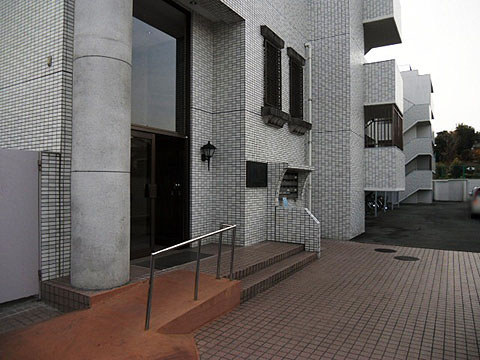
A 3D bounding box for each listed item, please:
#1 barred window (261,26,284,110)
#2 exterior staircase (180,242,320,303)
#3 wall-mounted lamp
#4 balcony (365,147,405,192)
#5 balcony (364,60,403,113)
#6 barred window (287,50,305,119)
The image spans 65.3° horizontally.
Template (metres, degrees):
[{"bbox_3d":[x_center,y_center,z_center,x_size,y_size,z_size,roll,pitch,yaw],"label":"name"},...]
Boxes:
[{"bbox_3d":[0.785,-2.513,8.643,0.154,1.689,1.033,0,-1,29],"label":"barred window"},{"bbox_3d":[0.250,1.453,6.437,1.252,0.288,3.100,0,-1,29],"label":"exterior staircase"},{"bbox_3d":[-0.617,-0.479,7.548,0.260,0.595,0.240,0,-1,29],"label":"wall-mounted lamp"},{"bbox_3d":[5.042,-0.343,12.988,0.980,1.370,2.530,0,-1,29],"label":"balcony"},{"bbox_3d":[4.971,-3.040,12.903,0.960,1.380,2.260,0,-1,29],"label":"balcony"},{"bbox_3d":[1.513,-2.498,9.932,0.154,1.689,1.053,0,-1,29],"label":"barred window"}]

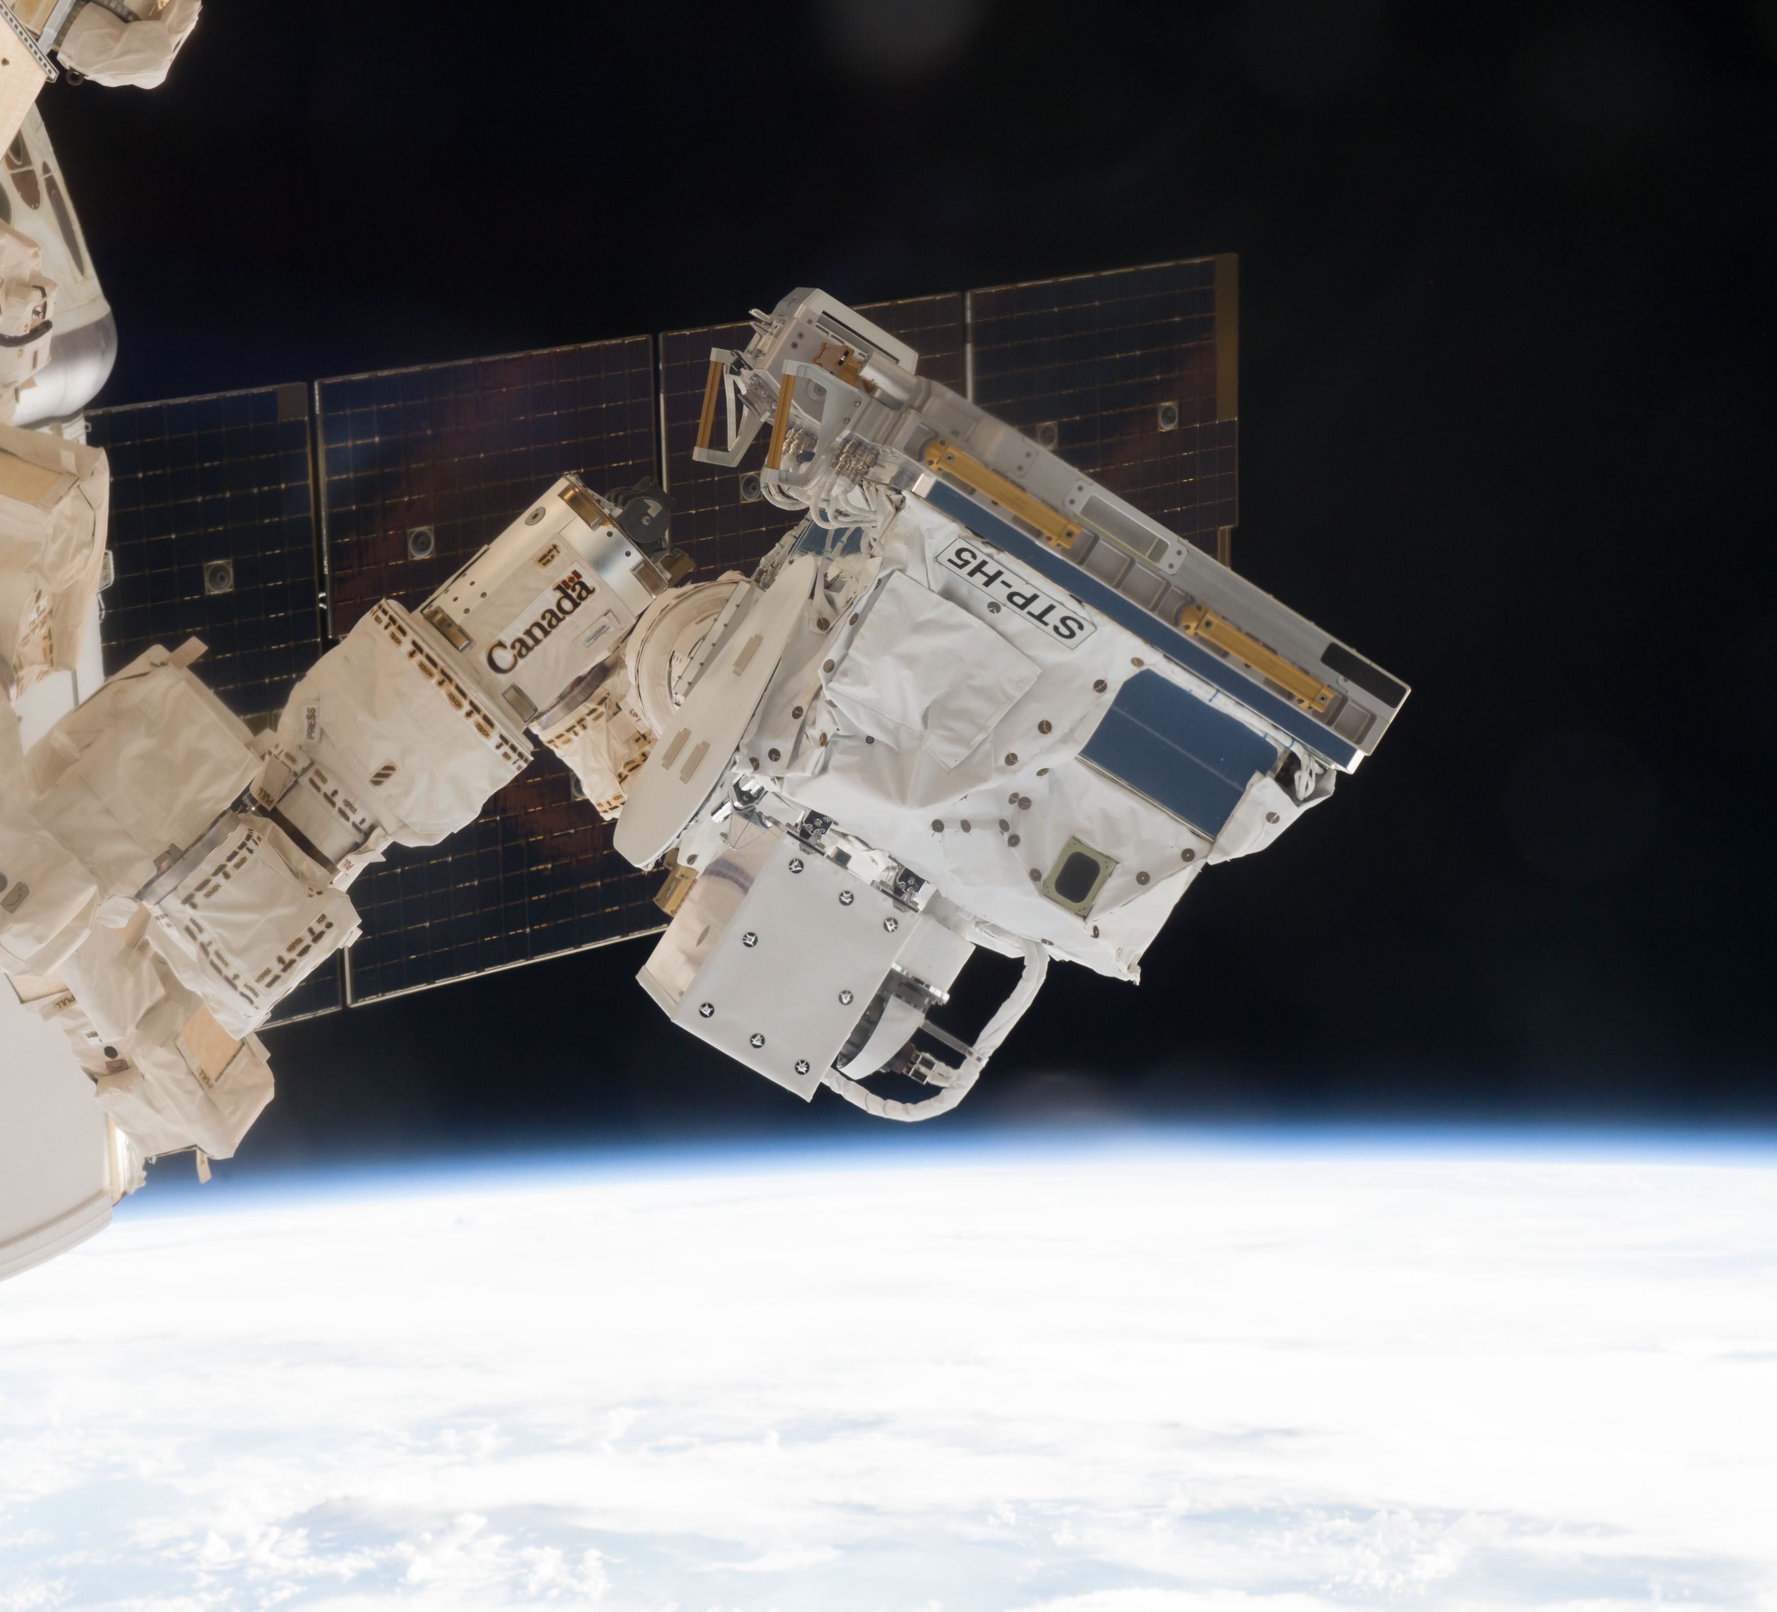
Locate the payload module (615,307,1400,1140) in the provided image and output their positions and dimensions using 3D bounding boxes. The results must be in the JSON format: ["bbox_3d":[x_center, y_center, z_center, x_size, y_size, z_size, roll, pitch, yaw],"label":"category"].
[{"bbox_3d":[0.026,-0.099,7.960,1.130,1.170,1.150,32,0,-14],"label":"payload module"}]

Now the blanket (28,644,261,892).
[{"bbox_3d":[-1.364,-0.071,8.150,0.350,0.320,0.350,-38,0,0],"label":"blanket"}]

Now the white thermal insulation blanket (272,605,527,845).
[{"bbox_3d":[-0.872,-0.138,8.000,0.330,0.385,0.380,-44,0,0],"label":"white thermal insulation blanket"}]

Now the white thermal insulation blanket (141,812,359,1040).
[{"bbox_3d":[-1.162,0.219,8.100,0.300,0.310,0.320,-38,0,0],"label":"white thermal insulation blanket"}]

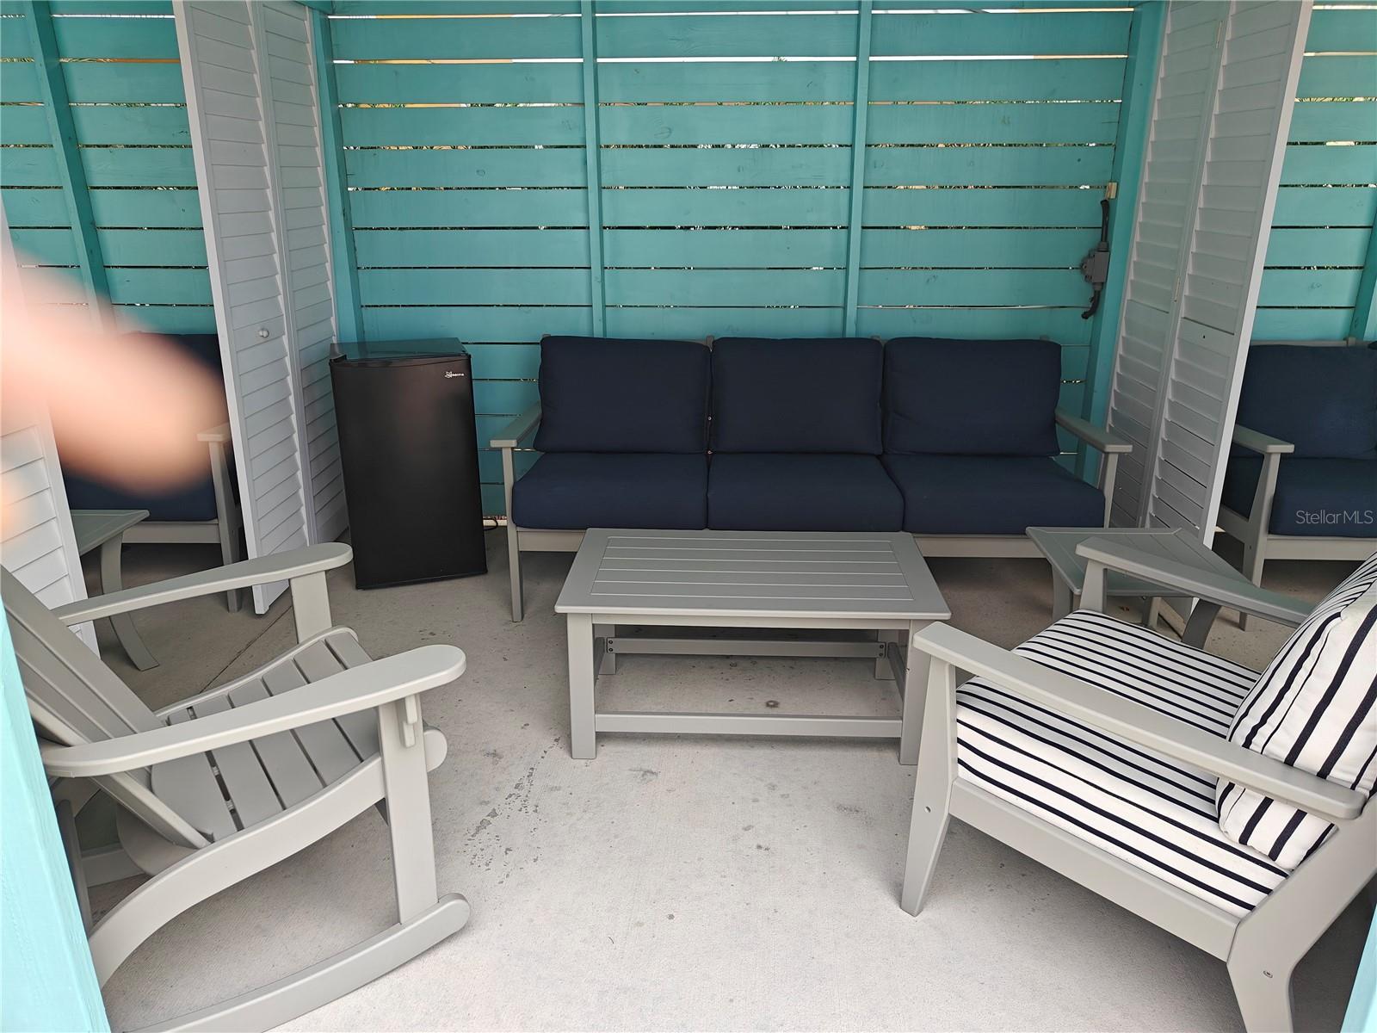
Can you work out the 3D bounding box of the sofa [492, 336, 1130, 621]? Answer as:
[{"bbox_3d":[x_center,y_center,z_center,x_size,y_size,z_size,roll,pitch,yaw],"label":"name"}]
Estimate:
[{"bbox_3d":[0.385,-0.163,3.416,1.980,0.853,0.822,1,20,2],"label":"sofa"}]

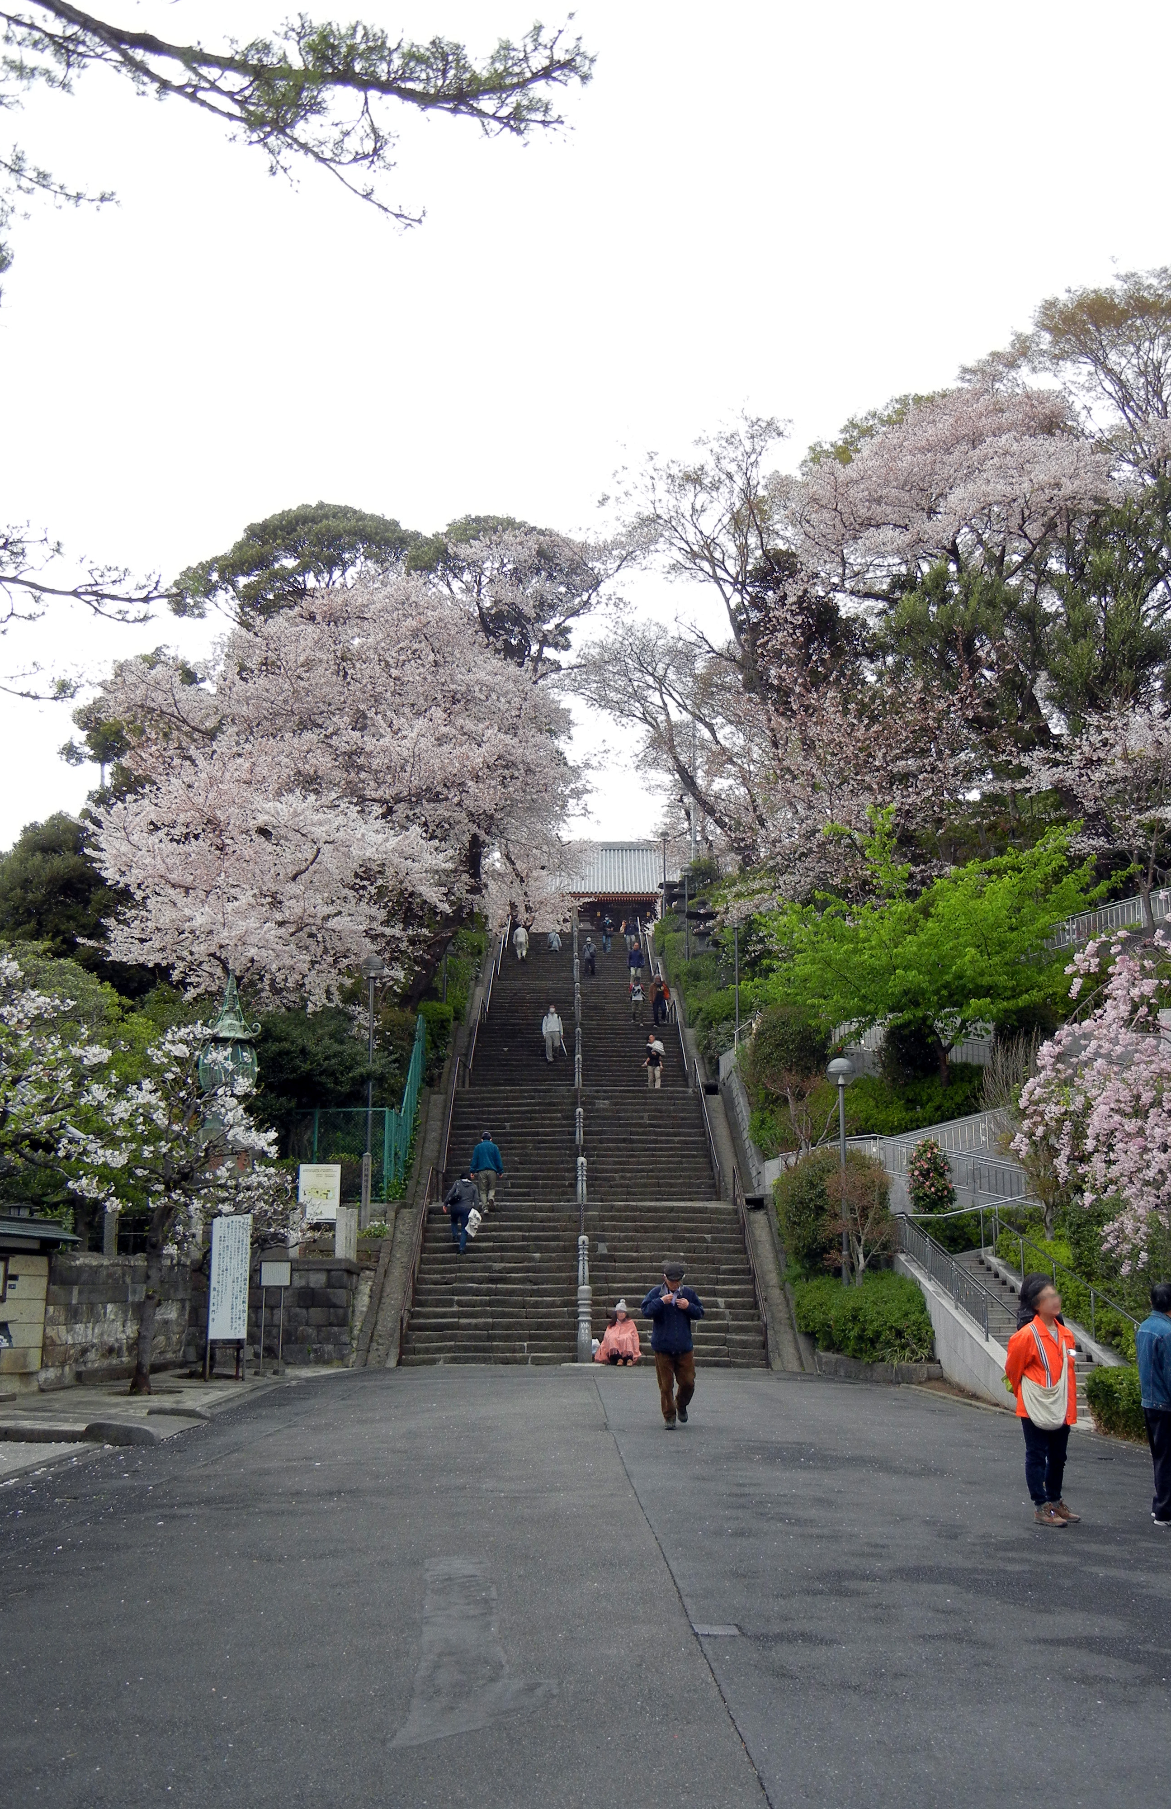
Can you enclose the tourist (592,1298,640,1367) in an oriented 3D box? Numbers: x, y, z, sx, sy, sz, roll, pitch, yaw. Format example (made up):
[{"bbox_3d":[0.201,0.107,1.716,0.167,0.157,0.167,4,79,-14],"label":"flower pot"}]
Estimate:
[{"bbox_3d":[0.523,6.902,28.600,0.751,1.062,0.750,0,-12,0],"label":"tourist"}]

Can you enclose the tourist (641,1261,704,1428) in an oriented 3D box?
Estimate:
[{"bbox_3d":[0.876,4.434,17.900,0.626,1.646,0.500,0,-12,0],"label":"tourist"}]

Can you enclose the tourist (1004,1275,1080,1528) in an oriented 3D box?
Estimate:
[{"bbox_3d":[2.998,3.253,11.650,0.500,1.570,0.420,9,-15,-37],"label":"tourist"}]

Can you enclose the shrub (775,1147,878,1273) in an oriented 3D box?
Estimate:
[{"bbox_3d":[4.214,5.416,31.000,1.836,2.356,1.836,0,-12,0],"label":"shrub"}]

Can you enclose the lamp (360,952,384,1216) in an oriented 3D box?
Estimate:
[{"bbox_3d":[-4.310,3.765,36.000,0.458,5.579,0.458,0,-12,0],"label":"lamp"}]

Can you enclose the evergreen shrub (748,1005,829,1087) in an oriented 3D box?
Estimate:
[{"bbox_3d":[4.679,3.356,41.000,1.820,2.051,1.820,0,-12,0],"label":"evergreen shrub"}]

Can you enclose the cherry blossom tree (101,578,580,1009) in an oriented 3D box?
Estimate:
[{"bbox_3d":[-7.080,-3.477,50.000,13.882,12.678,11.500,0,-12,0],"label":"cherry blossom tree"}]

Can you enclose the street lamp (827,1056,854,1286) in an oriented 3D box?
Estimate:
[{"bbox_3d":[4.121,4.547,28.700,0.457,4.152,0.457,0,-12,0],"label":"street lamp"}]

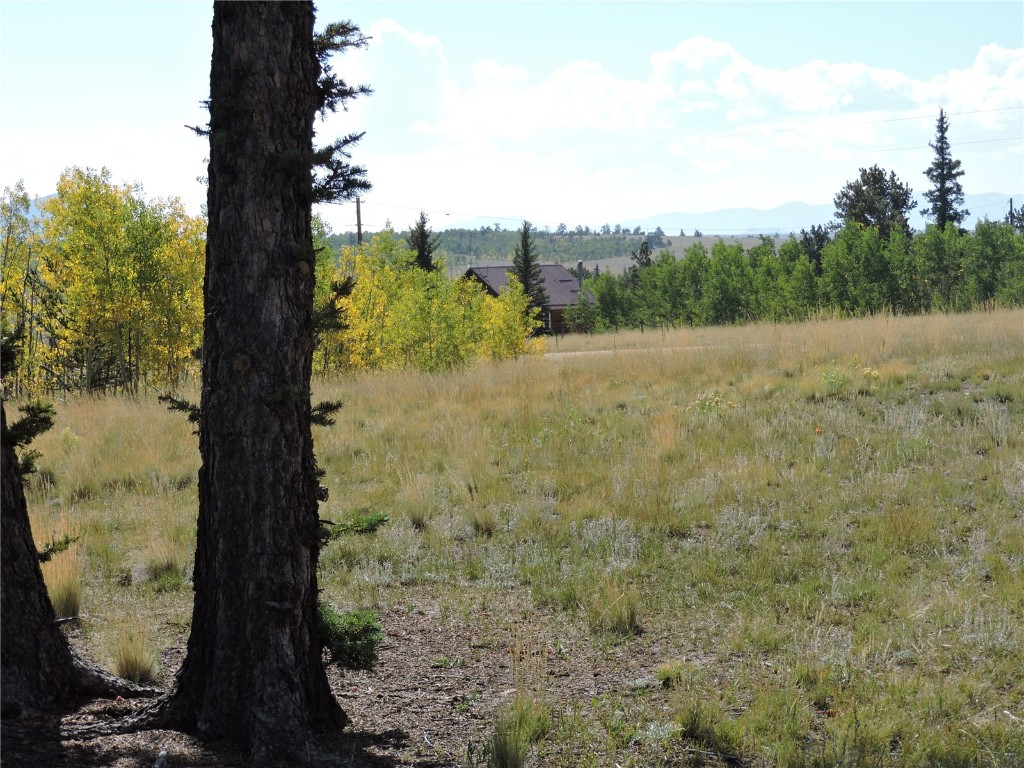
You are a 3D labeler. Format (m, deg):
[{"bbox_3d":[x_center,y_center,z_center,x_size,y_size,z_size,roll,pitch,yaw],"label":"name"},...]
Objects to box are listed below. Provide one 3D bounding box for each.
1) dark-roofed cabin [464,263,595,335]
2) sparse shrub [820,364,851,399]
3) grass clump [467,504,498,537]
[{"bbox_3d":[0.388,-6.398,195.000,10.200,5.600,8.700,-3,5,-44],"label":"dark-roofed cabin"},{"bbox_3d":[3.924,-0.042,30.500,0.370,0.440,0.370,0,3,0],"label":"sparse shrub"},{"bbox_3d":[-0.185,0.858,15.800,0.200,0.200,0.200,0,3,0],"label":"grass clump"}]

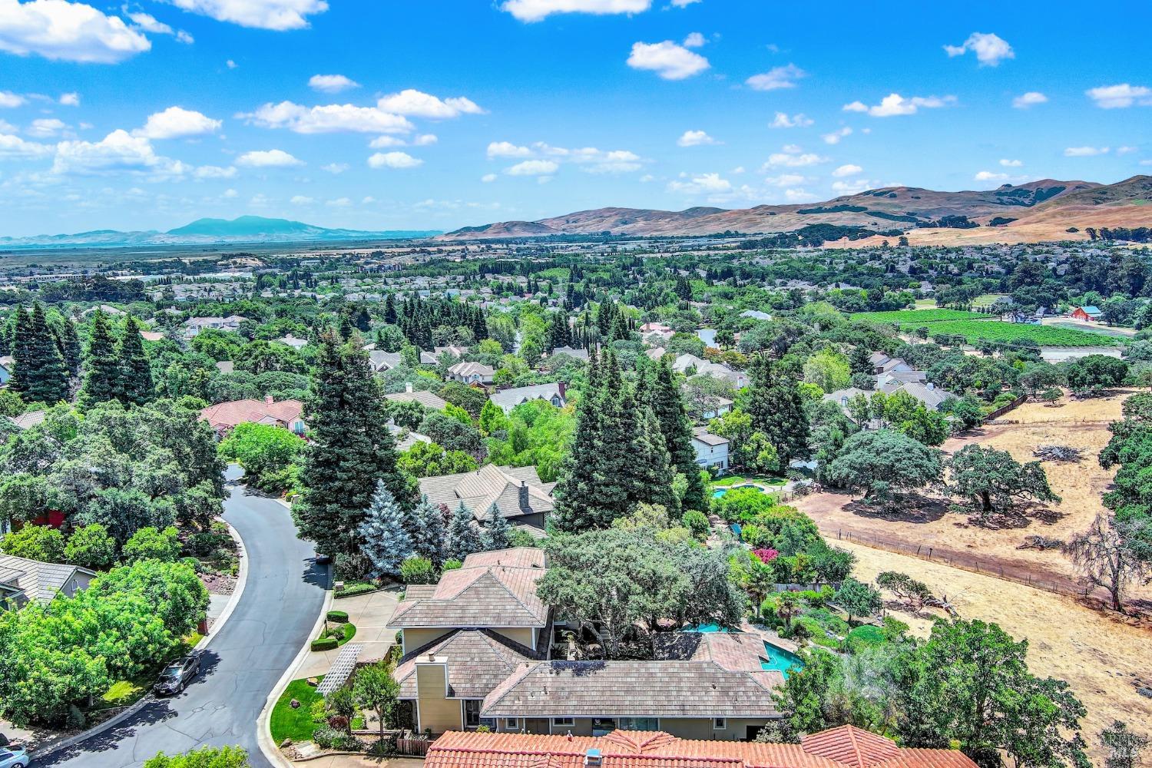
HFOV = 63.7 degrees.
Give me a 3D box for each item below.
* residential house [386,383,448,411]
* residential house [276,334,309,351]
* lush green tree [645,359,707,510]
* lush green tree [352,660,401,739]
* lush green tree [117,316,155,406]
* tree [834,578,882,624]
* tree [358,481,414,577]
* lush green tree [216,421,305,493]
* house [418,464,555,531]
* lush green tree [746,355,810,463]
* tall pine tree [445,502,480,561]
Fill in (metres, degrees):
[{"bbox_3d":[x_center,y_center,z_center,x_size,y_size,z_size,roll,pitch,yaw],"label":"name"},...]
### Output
[{"bbox_3d":[-42.080,3.250,241.670,17.000,7.000,13.000,-6,11,-27],"label":"residential house"},{"bbox_3d":[-108.400,-14.350,351.990,16.000,6.700,12.000,3,10,25],"label":"residential house"},{"bbox_3d":[13.147,6.549,123.788,8.280,19.990,8.280,1,9,6],"label":"lush green tree"},{"bbox_3d":[-13.262,20.999,61.868,3.180,5.590,3.180,-2,9,-13],"label":"lush green tree"},{"bbox_3d":[-99.402,-4.580,209.149,8.720,21.700,8.720,-4,10,-25],"label":"lush green tree"},{"bbox_3d":[24.533,18.787,80.812,4.150,4.040,4.150,3,9,17],"label":"tree"},{"bbox_3d":[-18.978,14.494,92.514,5.560,10.060,5.560,-2,9,-12],"label":"tree"},{"bbox_3d":[-45.379,10.289,133.864,12.460,9.850,11.220,-3,10,-19],"label":"lush green tree"},{"bbox_3d":[-10.500,15.210,117.400,17.000,9.000,20.000,-5,10,-19],"label":"house"},{"bbox_3d":[32.339,4.619,148.185,10.200,18.580,9.690,2,9,12],"label":"lush green tree"},{"bbox_3d":[-12.210,16.520,99.540,3.900,8.200,3.900,-2,10,0],"label":"tall pine tree"}]

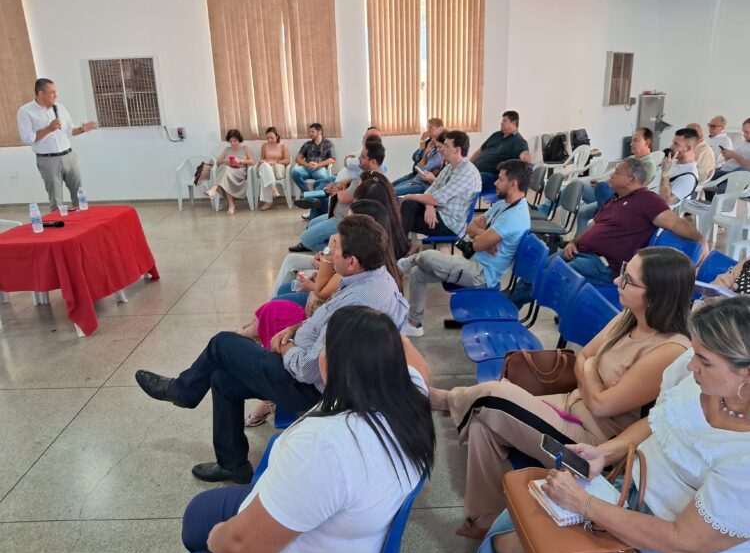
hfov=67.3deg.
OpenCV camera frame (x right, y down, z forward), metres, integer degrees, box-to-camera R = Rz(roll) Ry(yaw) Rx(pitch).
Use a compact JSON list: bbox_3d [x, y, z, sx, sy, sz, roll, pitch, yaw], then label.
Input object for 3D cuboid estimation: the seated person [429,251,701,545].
[{"bbox_3d":[0.544,0.483,1.888,0.970,1.180,0.520,1,19,6],"label":"seated person"}]

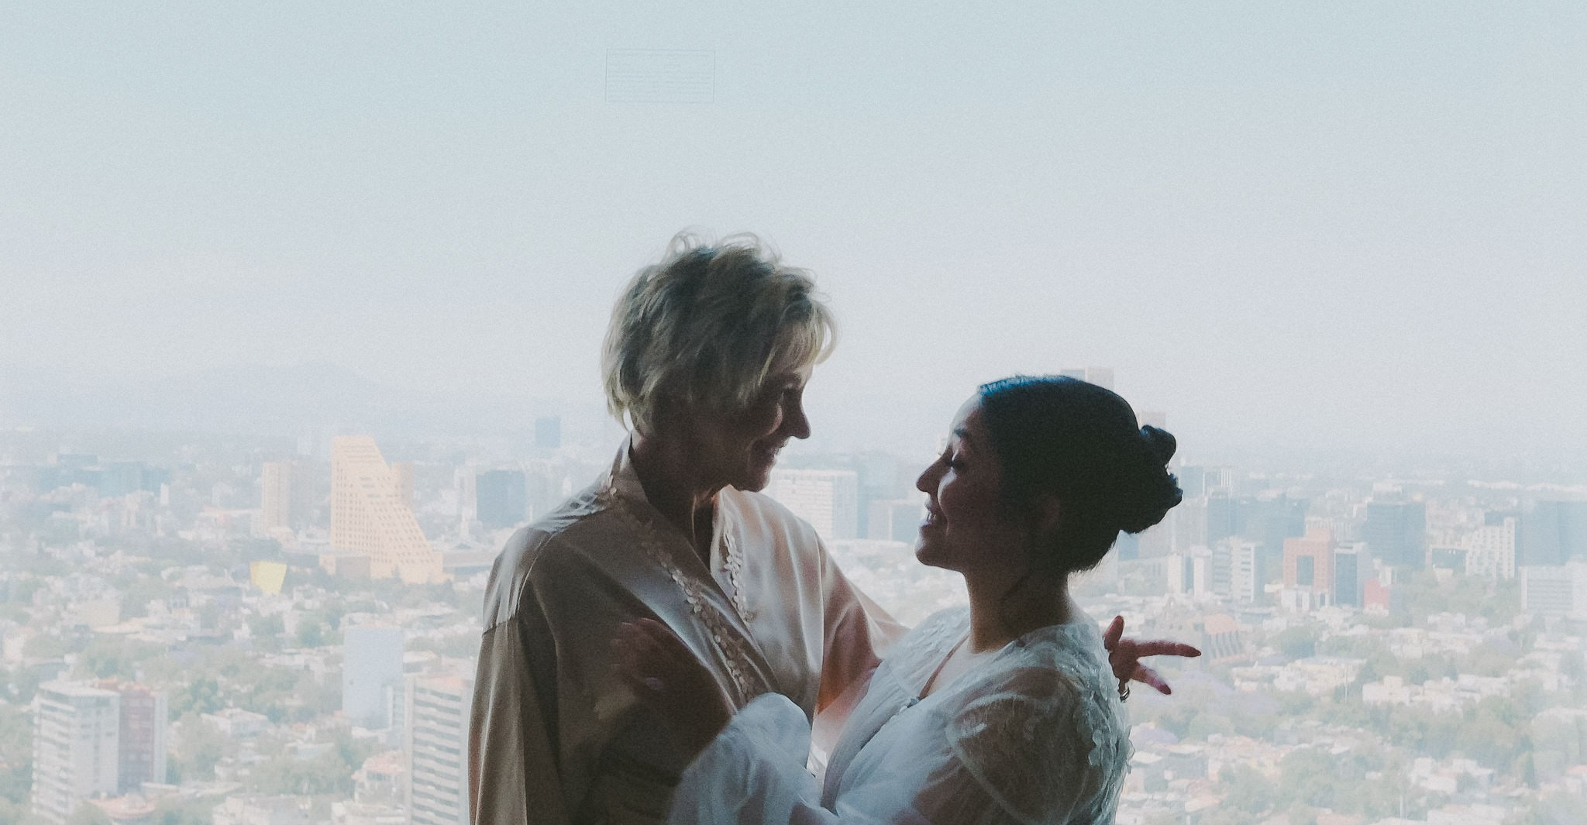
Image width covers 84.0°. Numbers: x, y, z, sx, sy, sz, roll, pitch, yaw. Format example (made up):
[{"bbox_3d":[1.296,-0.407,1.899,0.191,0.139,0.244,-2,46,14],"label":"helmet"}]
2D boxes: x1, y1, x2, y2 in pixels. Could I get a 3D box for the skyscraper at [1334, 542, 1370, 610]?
[{"bbox_3d":[322.810,96.030,509.560,21.000,40.500,11.200,2,-2,-44],"label":"skyscraper"}]

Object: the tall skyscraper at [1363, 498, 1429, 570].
[{"bbox_3d":[447.250,92.100,655.000,38.230,49.810,27.610,2,-1,-38],"label":"tall skyscraper"}]

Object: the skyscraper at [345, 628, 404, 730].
[{"bbox_3d":[-136.880,88.280,287.070,16.300,35.500,12.000,1,-1,-14],"label":"skyscraper"}]

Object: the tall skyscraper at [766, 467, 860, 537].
[{"bbox_3d":[16.020,75.980,735.000,59.870,55.110,51.890,0,-1,27],"label":"tall skyscraper"}]

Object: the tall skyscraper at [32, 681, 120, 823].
[{"bbox_3d":[-180.600,85.330,222.000,19.500,31.000,11.000,0,-1,27],"label":"tall skyscraper"}]

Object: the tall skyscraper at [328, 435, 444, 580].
[{"bbox_3d":[-243.380,56.190,525.000,60.240,81.680,25.680,0,-1,28],"label":"tall skyscraper"}]

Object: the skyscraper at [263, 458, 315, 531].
[{"bbox_3d":[-461.580,76.940,804.230,30.000,65.500,25.000,0,-1,14],"label":"skyscraper"}]

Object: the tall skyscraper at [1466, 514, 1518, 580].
[{"bbox_3d":[471.410,91.070,595.000,25.830,41.810,16.140,0,-2,45],"label":"tall skyscraper"}]

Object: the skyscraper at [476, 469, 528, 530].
[{"bbox_3d":[-261.510,78.710,790.000,33.540,53.010,27.950,0,-1,30],"label":"skyscraper"}]

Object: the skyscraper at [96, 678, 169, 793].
[{"bbox_3d":[-178.170,89.470,237.750,15.000,32.000,10.500,1,-1,-12],"label":"skyscraper"}]

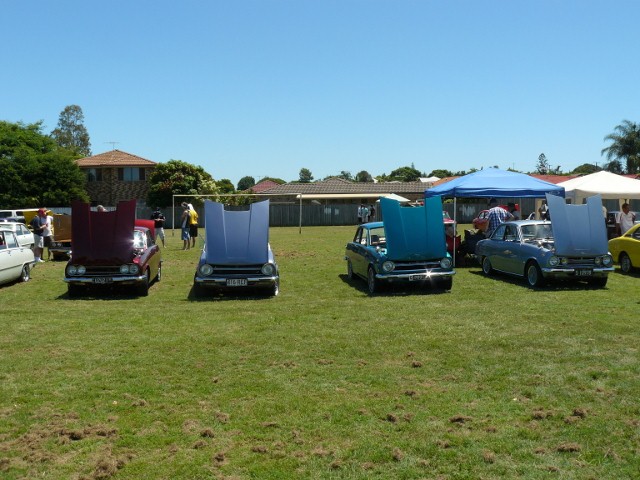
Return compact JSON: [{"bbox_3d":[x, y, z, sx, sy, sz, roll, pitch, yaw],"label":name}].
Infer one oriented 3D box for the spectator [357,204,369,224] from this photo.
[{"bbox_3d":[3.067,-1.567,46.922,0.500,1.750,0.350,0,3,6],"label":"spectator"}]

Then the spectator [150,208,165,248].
[{"bbox_3d":[-6.622,-0.523,27.174,0.550,1.700,0.400,-1,3,-12],"label":"spectator"}]

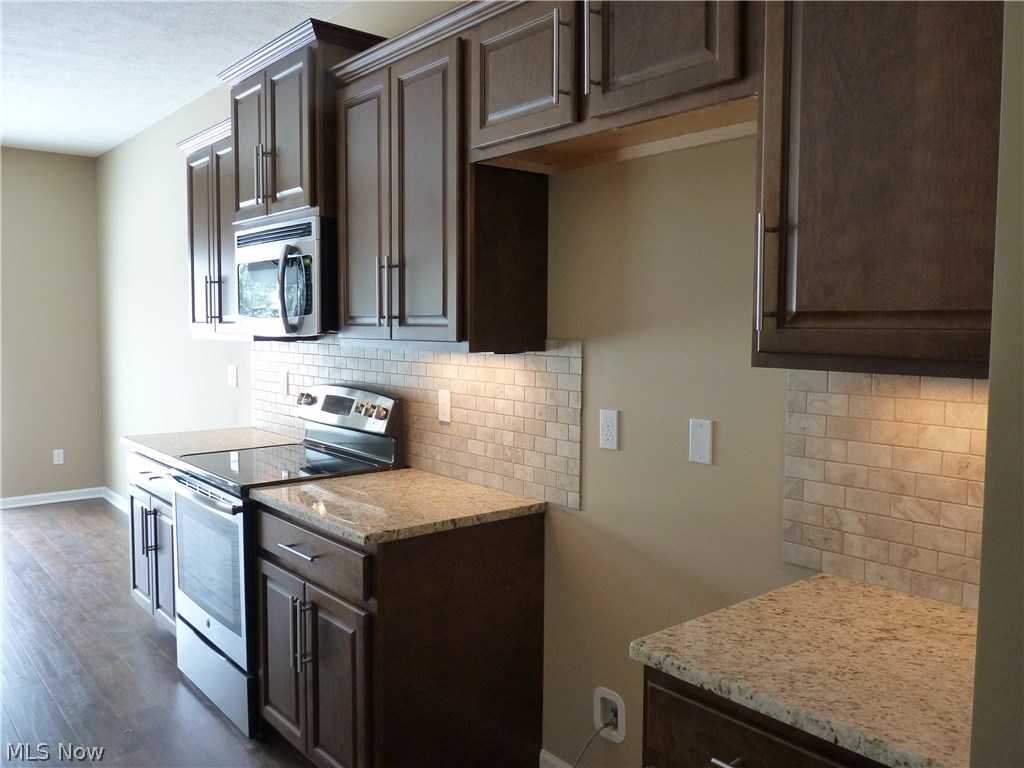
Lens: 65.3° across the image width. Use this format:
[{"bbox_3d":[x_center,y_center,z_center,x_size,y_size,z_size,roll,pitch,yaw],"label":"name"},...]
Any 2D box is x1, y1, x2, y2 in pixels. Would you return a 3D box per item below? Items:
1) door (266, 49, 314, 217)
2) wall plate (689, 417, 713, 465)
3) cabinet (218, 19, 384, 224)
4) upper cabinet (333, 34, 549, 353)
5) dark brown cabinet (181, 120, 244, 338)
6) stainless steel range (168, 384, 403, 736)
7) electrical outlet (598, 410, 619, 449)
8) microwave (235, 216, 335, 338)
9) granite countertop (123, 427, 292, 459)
[{"bbox_3d":[-0.810,-0.899,2.898,0.022,0.534,0.351,-3,5,-41],"label":"door"},{"bbox_3d":[0.486,0.149,2.063,0.008,0.114,0.071,-3,5,-41],"label":"wall plate"},{"bbox_3d":[-0.783,-0.930,3.138,0.445,0.638,0.830,-3,5,-41],"label":"cabinet"},{"bbox_3d":[-0.261,-0.562,2.639,0.333,0.894,0.761,-3,5,-41],"label":"upper cabinet"},{"bbox_3d":[-1.263,-0.681,3.777,0.360,0.946,0.790,-3,5,-41],"label":"dark brown cabinet"},{"bbox_3d":[-0.914,0.613,3.166,0.670,1.190,0.762,-3,5,-41],"label":"stainless steel range"},{"bbox_3d":[0.278,0.133,2.305,0.008,0.114,0.071,-3,5,-41],"label":"electrical outlet"},{"bbox_3d":[-0.782,-0.405,3.188,0.420,0.415,0.760,-3,5,-41],"label":"microwave"},{"bbox_3d":[-1.375,0.285,3.743,0.651,0.030,0.754,-3,5,-41],"label":"granite countertop"}]

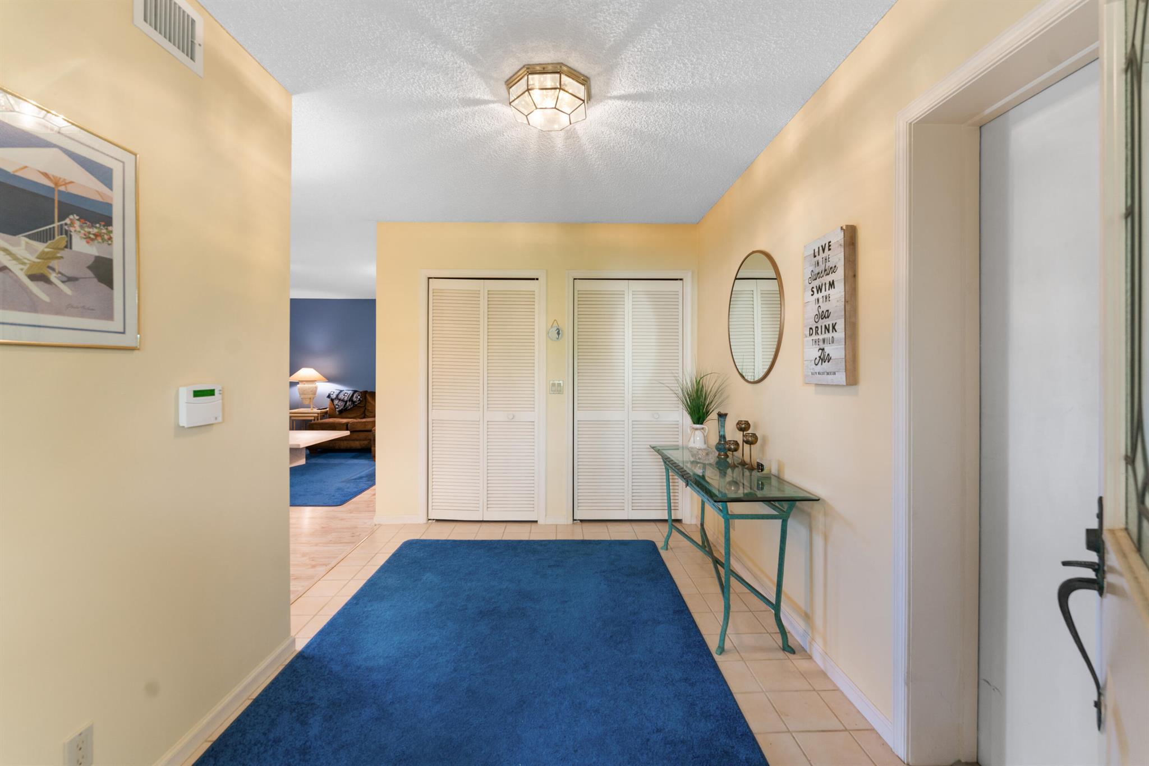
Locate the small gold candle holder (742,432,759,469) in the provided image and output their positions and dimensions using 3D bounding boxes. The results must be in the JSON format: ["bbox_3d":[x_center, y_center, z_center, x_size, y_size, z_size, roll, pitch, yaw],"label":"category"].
[{"bbox_3d":[0.994,0.384,2.515,0.078,0.203,0.078,0,2,-1],"label":"small gold candle holder"}]

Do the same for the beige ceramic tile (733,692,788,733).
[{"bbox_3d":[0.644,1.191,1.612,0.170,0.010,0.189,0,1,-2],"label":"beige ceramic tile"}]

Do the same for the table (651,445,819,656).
[{"bbox_3d":[0.773,0.817,2.530,0.428,0.709,1.416,0,1,-1],"label":"table"}]

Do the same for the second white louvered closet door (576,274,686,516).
[{"bbox_3d":[0.455,0.135,3.731,0.910,2.000,0.035,0,2,-1],"label":"second white louvered closet door"}]

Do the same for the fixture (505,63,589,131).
[{"bbox_3d":[-0.118,-1.198,1.935,0.360,0.120,0.360,0,2,-1],"label":"fixture"}]

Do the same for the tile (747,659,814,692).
[{"bbox_3d":[0.851,1.222,1.865,0.198,0.010,0.198,0,2,-1],"label":"tile"}]

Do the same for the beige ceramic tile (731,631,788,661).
[{"bbox_3d":[0.843,1.217,2.061,0.198,0.010,0.198,0,2,-1],"label":"beige ceramic tile"}]

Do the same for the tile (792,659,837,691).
[{"bbox_3d":[1.005,1.223,1.871,0.105,0.010,0.197,0,2,-1],"label":"tile"}]

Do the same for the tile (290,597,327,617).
[{"bbox_3d":[-1.446,1.203,2.403,0.198,0.010,0.198,0,2,-1],"label":"tile"}]

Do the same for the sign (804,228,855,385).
[{"bbox_3d":[1.050,-0.295,1.845,0.045,0.600,0.290,0,2,-1],"label":"sign"}]

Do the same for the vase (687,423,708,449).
[{"bbox_3d":[0.838,0.369,3.024,0.137,0.170,0.105,0,1,-1],"label":"vase"}]

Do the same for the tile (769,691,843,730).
[{"bbox_3d":[0.833,1.191,1.620,0.196,0.010,0.189,0,1,-2],"label":"tile"}]

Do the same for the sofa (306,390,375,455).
[{"bbox_3d":[-3.119,0.618,7.219,1.900,0.900,0.950,0,2,-1],"label":"sofa"}]

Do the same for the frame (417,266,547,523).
[{"bbox_3d":[-0.735,0.122,3.638,1.026,2.060,0.080,0,1,-1],"label":"frame"}]

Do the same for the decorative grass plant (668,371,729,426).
[{"bbox_3d":[0.836,0.100,3.025,0.390,0.360,0.340,0,1,-1],"label":"decorative grass plant"}]

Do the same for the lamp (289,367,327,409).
[{"bbox_3d":[-4.242,0.083,7.109,0.580,0.640,0.580,0,2,-1],"label":"lamp"}]

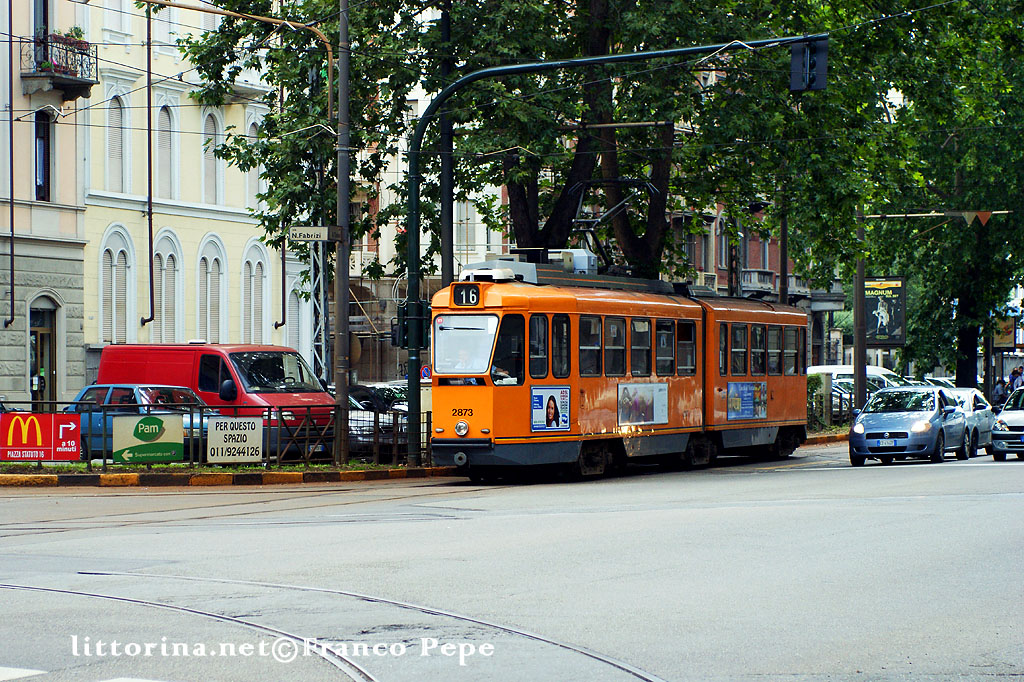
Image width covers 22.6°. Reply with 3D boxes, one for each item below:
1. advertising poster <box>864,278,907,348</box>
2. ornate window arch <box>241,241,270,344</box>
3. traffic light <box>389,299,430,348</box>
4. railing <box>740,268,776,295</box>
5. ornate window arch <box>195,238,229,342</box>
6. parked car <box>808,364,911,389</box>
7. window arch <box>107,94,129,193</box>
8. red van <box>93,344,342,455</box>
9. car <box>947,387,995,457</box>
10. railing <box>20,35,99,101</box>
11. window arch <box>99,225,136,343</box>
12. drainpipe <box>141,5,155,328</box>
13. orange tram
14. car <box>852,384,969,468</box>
[{"bbox_3d":[10.783,-0.859,75.000,1.530,2.060,0.200,-1,-1,22],"label":"advertising poster"},{"bbox_3d":[-8.202,-1.555,80.882,0.300,3.461,2.042,-1,-1,22],"label":"ornate window arch"},{"bbox_3d":[-1.727,-0.276,43.711,0.580,0.826,0.380,-1,-1,22],"label":"traffic light"},{"bbox_3d":[12.525,-3.014,130.986,1.050,1.063,2.931,-1,-1,22],"label":"railing"},{"bbox_3d":[-9.258,-1.573,78.240,0.300,3.455,2.070,-1,-1,22],"label":"ornate window arch"},{"bbox_3d":[11.611,1.694,81.484,4.250,1.830,1.720,-1,-1,31],"label":"parked car"},{"bbox_3d":[-11.367,-5.634,73.063,0.300,2.829,1.304,-1,-1,22],"label":"window arch"},{"bbox_3d":[-5.053,1.121,45.090,2.000,2.150,5.150,0,-1,-42],"label":"red van"},{"bbox_3d":[9.029,1.648,53.069,1.700,1.440,4.100,-1,-1,21],"label":"car"},{"bbox_3d":[-10.978,-6.617,62.113,0.950,1.292,2.094,-1,-1,21],"label":"railing"},{"bbox_3d":[-10.090,-1.491,65.518,0.300,3.085,1.893,-1,-1,21],"label":"window arch"},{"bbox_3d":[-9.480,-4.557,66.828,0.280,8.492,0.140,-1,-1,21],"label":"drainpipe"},{"bbox_3d":[2.499,0.590,48.828,2.150,3.450,17.000,-1,-1,23],"label":"orange tram"},{"bbox_3d":[7.589,1.561,48.496,1.690,1.490,4.030,-1,-1,21],"label":"car"}]

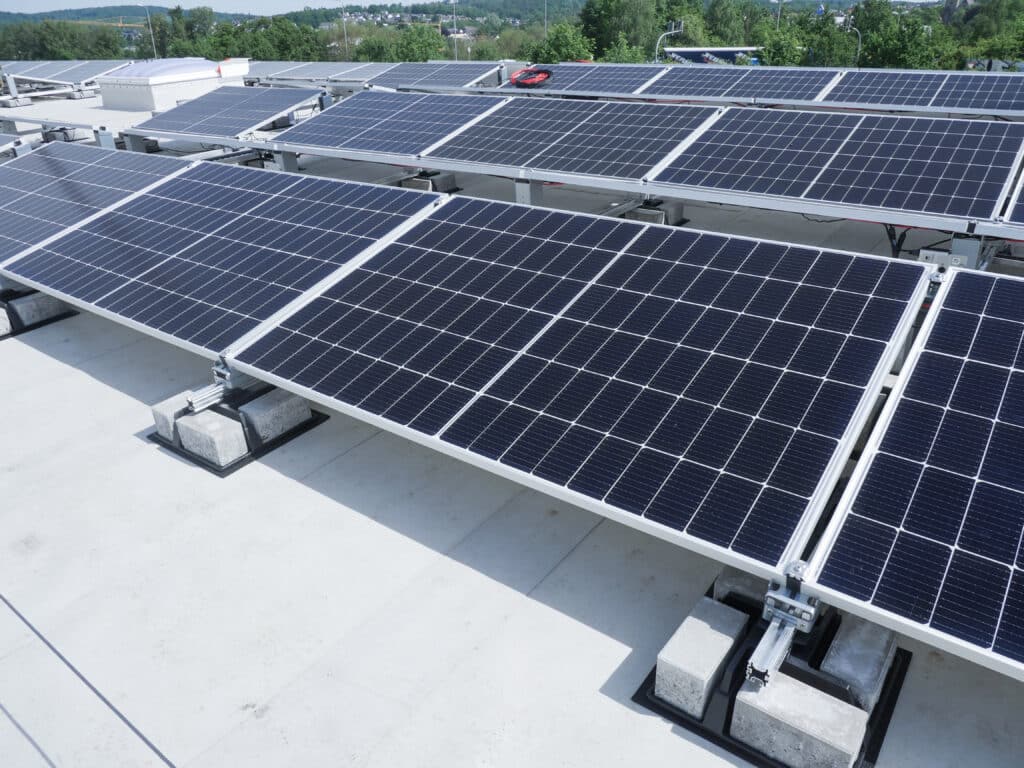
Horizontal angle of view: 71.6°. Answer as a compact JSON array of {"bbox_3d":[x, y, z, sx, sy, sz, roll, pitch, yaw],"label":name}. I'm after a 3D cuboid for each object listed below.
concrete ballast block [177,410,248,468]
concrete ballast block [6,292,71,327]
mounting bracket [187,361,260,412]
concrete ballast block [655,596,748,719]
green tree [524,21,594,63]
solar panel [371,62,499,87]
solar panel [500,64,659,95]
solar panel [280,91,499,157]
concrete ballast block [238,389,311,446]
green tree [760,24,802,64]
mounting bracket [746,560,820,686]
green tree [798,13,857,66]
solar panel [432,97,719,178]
[{"bbox_3d":[-0.910,0.161,2.169,0.197,0.098,0.098,17,30,33],"label":"concrete ballast block"},{"bbox_3d":[-2.167,-0.344,3.249,0.098,0.098,0.197,17,30,33],"label":"concrete ballast block"},{"bbox_3d":[-0.914,-0.017,2.207,0.083,0.137,0.195,17,32,33],"label":"mounting bracket"},{"bbox_3d":[0.374,0.527,1.392,0.097,0.102,0.205,17,32,33],"label":"concrete ballast block"},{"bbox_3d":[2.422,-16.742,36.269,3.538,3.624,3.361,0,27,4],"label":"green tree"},{"bbox_3d":[-1.128,-3.763,8.847,1.722,0.035,1.134,17,47,33],"label":"solar panel"},{"bbox_3d":[0.658,-3.205,7.653,1.722,0.035,1.134,17,47,33],"label":"solar panel"},{"bbox_3d":[-1.025,-2.135,5.807,1.722,0.035,1.134,17,47,33],"label":"solar panel"},{"bbox_3d":[-0.765,0.096,2.308,0.098,0.098,0.197,17,30,33],"label":"concrete ballast block"},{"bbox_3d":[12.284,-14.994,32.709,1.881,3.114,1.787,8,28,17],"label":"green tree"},{"bbox_3d":[0.478,0.417,1.254,0.083,0.137,0.195,17,32,33],"label":"mounting bracket"},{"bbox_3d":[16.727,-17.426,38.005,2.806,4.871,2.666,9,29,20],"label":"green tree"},{"bbox_3d":[0.375,-1.697,4.871,1.722,0.035,1.134,17,47,33],"label":"solar panel"}]

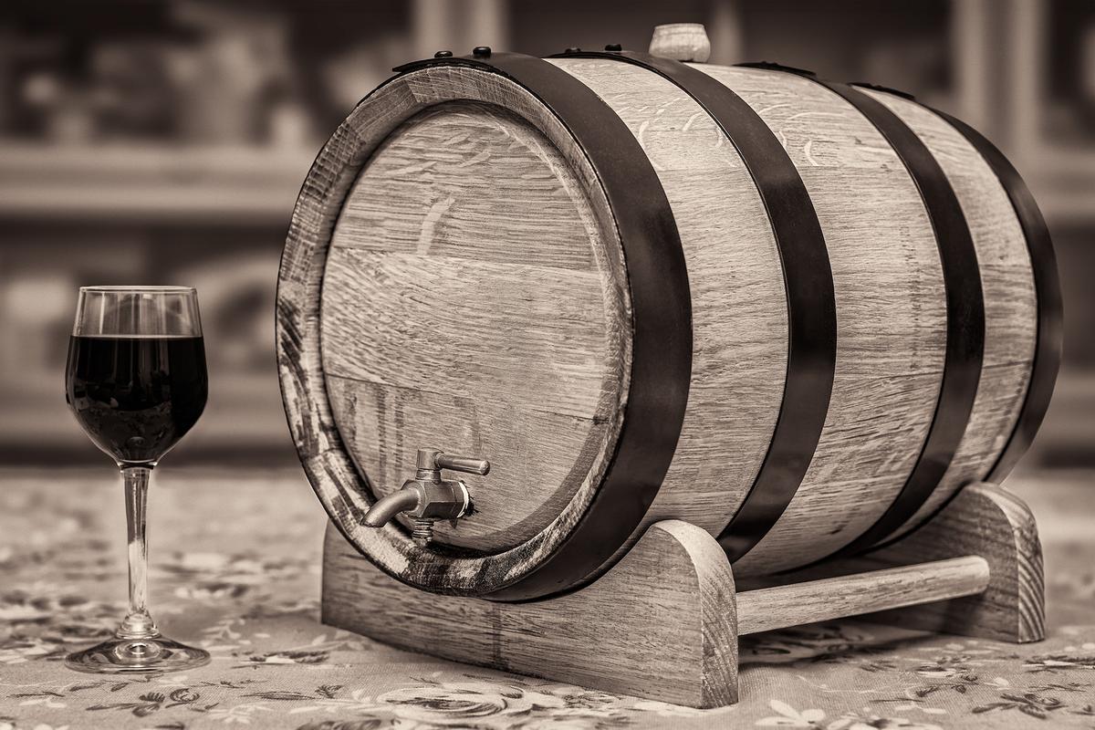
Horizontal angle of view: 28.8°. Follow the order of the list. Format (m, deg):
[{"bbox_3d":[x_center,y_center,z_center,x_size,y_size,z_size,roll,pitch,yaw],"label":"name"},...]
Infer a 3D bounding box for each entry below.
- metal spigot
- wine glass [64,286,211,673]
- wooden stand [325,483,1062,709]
[{"bbox_3d":[-0.054,0.066,1.028,0.066,0.047,0.057,-3,5,-45],"label":"metal spigot"},{"bbox_3d":[-0.207,0.055,1.077,0.074,0.188,0.074,1,4,0],"label":"wine glass"},{"bbox_3d":[0.076,0.105,1.177,0.289,0.084,0.277,-3,5,-45],"label":"wooden stand"}]

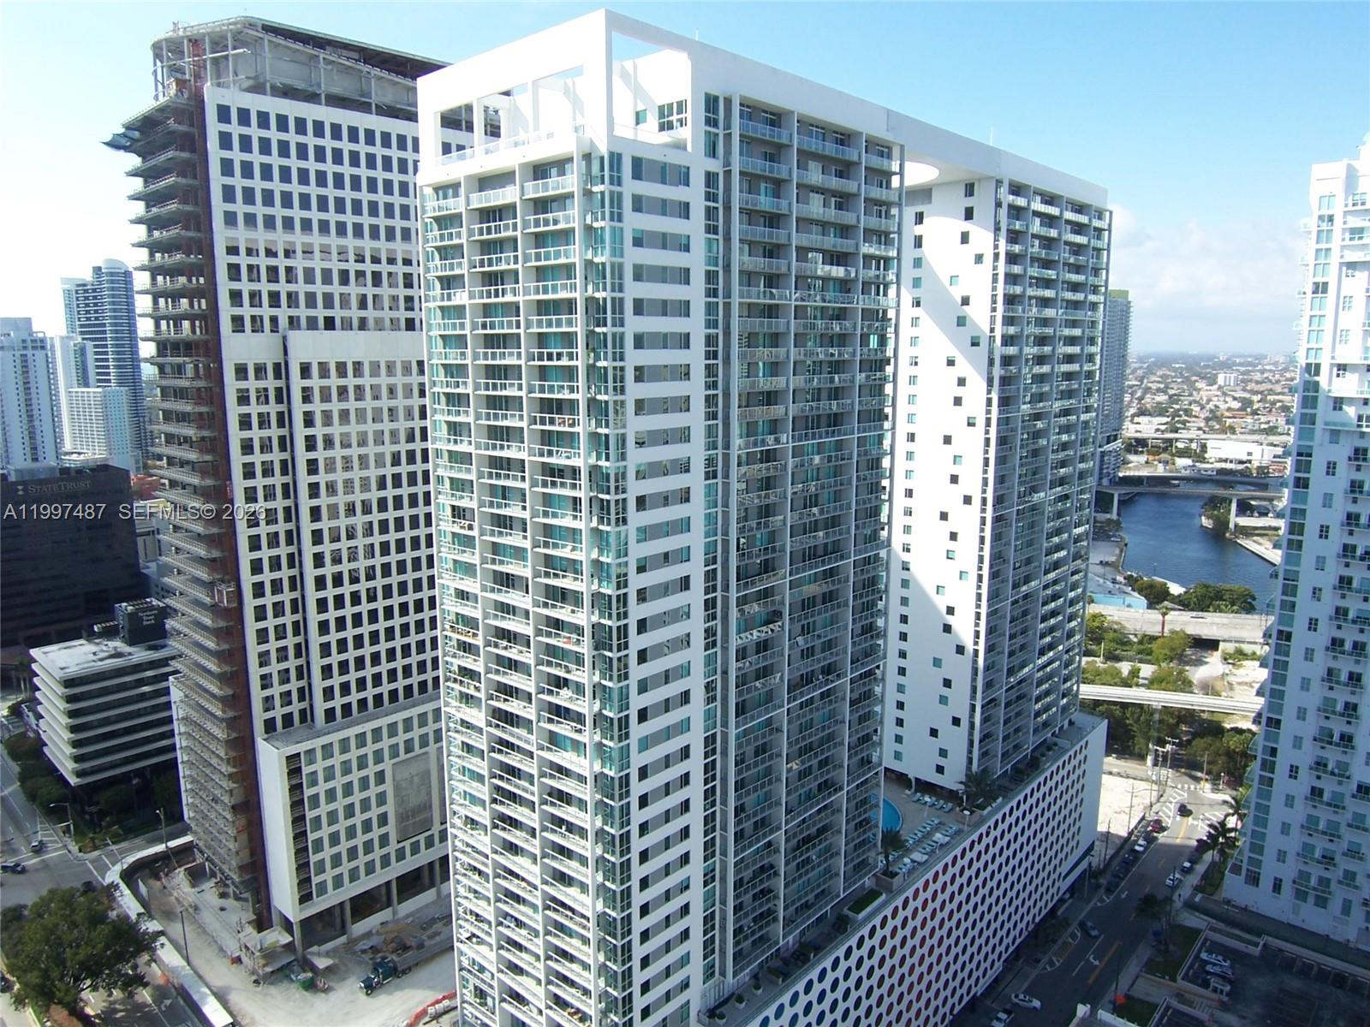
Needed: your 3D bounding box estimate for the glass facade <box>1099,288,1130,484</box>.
[{"bbox_3d":[313.672,-91.808,683.088,28.000,145.000,28.000,7,12,34],"label":"glass facade"}]

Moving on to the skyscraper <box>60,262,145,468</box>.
[{"bbox_3d":[-539.283,-141.362,854.740,58.000,189.000,40.000,8,13,38],"label":"skyscraper"}]

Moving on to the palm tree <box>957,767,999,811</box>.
[{"bbox_3d":[44.876,42.060,139.054,6.080,6.080,6.080,9,14,42],"label":"palm tree"}]

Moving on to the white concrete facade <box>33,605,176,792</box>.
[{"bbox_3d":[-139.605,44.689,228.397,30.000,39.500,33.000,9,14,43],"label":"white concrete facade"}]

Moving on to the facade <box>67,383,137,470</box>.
[{"bbox_3d":[-483.029,-65.470,752.605,49.000,75.000,18.500,6,12,30],"label":"facade"}]

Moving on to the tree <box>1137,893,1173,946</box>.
[{"bbox_3d":[82.673,71.245,158.790,6.570,9.910,6.570,9,14,42],"label":"tree"}]

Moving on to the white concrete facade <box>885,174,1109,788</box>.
[{"bbox_3d":[48.626,-7.106,160.042,28.500,96.700,47.500,9,14,42],"label":"white concrete facade"}]

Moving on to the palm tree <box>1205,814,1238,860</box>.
[{"bbox_3d":[107.995,66.354,182.589,7.120,10.980,7.120,9,14,42],"label":"palm tree"}]

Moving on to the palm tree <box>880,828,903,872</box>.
[{"bbox_3d":[27.274,45.068,120.956,3.570,6.250,3.570,0,10,0],"label":"palm tree"}]

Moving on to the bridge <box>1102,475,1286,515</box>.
[{"bbox_3d":[315.884,-7.382,574.186,125.000,18.000,12.000,3,11,17],"label":"bridge"}]

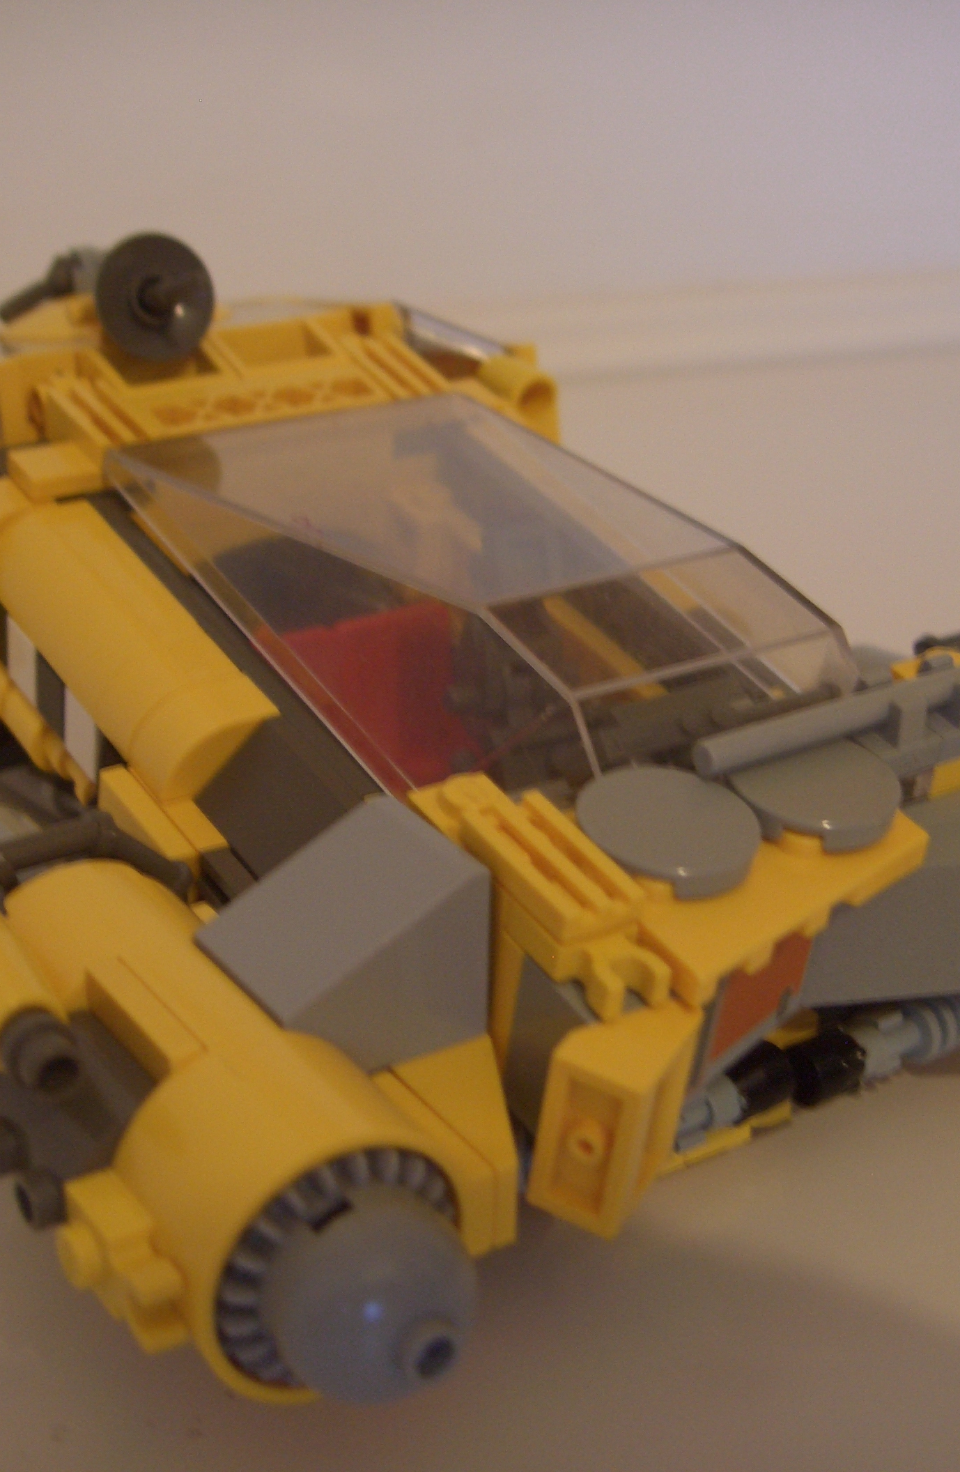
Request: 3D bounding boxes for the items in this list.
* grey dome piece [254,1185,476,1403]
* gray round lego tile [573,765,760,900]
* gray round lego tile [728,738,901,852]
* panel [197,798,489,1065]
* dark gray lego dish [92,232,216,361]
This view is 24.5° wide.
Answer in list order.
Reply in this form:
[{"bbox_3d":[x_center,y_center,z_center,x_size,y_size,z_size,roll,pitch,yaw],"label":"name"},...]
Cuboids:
[{"bbox_3d":[-0.006,0.042,0.160,0.016,0.016,0.011,-14,23,-27],"label":"grey dome piece"},{"bbox_3d":[0.016,0.009,0.194,0.016,0.003,0.016,-14,37,-27],"label":"gray round lego tile"},{"bbox_3d":[0.030,0.005,0.202,0.016,0.003,0.016,-14,37,-27],"label":"gray round lego tile"},{"bbox_3d":[-0.011,0.018,0.187,0.020,0.016,0.016,-14,27,-27],"label":"panel"},{"bbox_3d":[-0.042,-0.055,0.280,0.016,0.016,0.004,0,4,-29],"label":"dark gray lego dish"}]

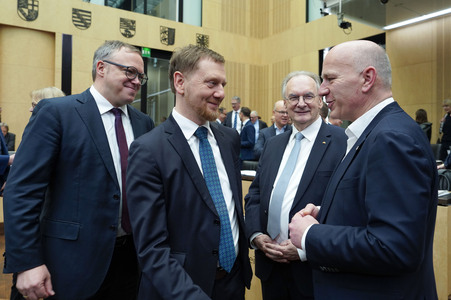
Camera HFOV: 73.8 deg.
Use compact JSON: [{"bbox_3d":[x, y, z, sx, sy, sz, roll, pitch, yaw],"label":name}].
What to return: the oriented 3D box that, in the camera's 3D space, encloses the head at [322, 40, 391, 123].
[{"bbox_3d":[0.419,-0.219,0.960,0.225,0.245,0.170,-1,5,-6],"label":"head"}]

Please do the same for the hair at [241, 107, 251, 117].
[{"bbox_3d":[0.363,-0.649,5.200,0.200,0.180,0.170,2,5,18],"label":"hair"}]

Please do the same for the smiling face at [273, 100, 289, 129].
[{"bbox_3d":[0.534,-0.348,2.850,0.170,0.240,0.220,-1,5,-24],"label":"smiling face"}]

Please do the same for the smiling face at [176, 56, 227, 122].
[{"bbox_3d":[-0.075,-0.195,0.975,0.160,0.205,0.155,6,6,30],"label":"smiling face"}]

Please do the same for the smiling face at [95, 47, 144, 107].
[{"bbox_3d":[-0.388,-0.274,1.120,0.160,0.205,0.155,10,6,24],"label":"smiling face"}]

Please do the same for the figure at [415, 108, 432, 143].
[{"bbox_3d":[3.254,0.145,5.062,0.460,1.660,0.330,-2,5,-27],"label":"figure"}]

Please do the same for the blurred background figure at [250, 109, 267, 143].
[{"bbox_3d":[0.568,0.123,5.563,0.500,1.680,0.330,4,6,41],"label":"blurred background figure"}]

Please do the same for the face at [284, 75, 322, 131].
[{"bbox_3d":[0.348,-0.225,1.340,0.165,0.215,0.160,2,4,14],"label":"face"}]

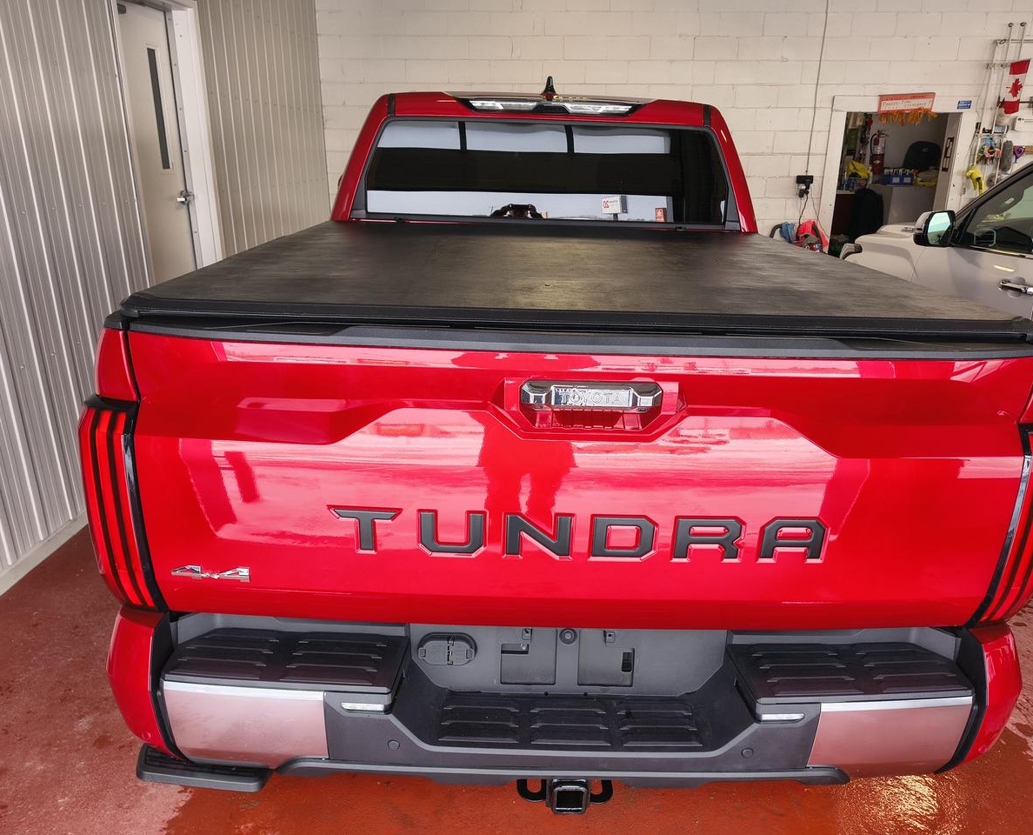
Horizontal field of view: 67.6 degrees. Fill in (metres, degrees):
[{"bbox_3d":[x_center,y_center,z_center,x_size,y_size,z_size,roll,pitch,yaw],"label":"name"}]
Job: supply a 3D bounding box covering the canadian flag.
[{"bbox_3d":[4.632,-3.065,7.150,0.185,0.465,0.050,1,20,1],"label":"canadian flag"}]

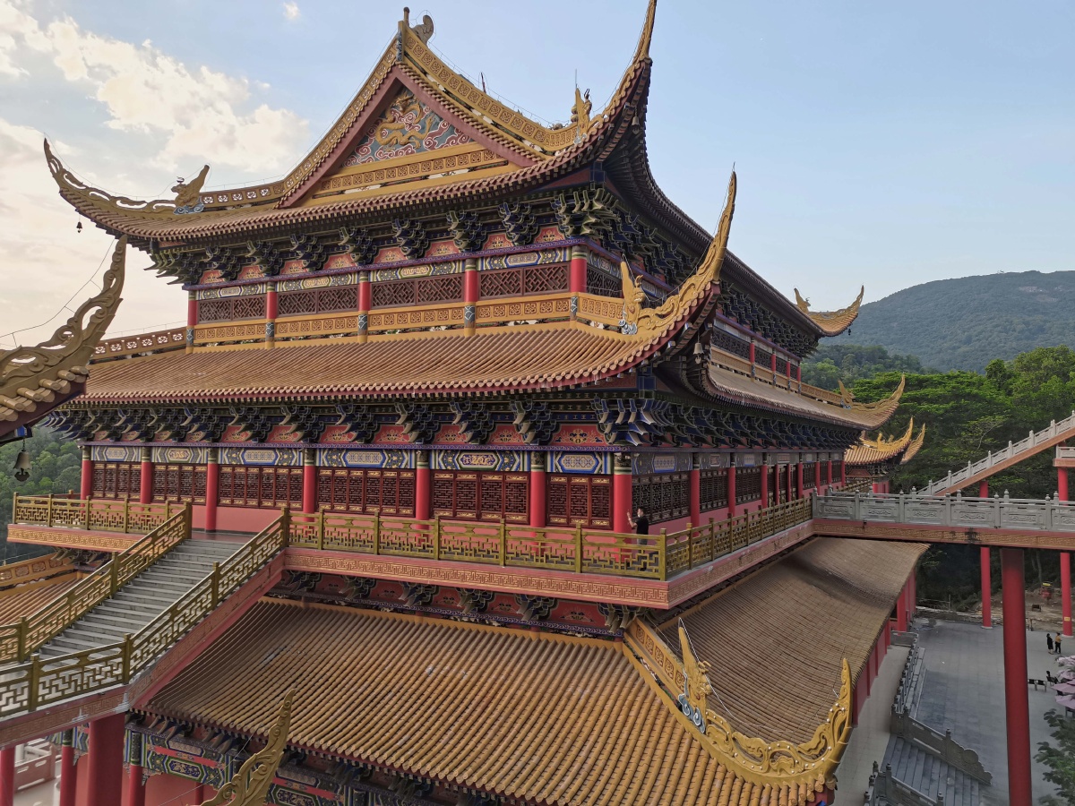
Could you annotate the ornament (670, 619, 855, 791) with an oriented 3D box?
[{"bbox_3d":[4.227,5.952,16.274,0.568,3.058,6.272,2,-3,-17],"label":"ornament"}]

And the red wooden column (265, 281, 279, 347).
[{"bbox_3d":[-10.978,-3.633,33.255,0.412,2.793,0.412,-1,-4,28],"label":"red wooden column"}]

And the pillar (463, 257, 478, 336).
[{"bbox_3d":[-2.353,-3.793,28.943,0.460,2.788,0.460,-1,-4,28],"label":"pillar"}]

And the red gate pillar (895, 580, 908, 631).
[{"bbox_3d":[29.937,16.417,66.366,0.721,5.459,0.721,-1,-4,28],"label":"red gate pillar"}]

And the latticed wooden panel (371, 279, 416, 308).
[{"bbox_3d":[-5.385,-4.052,30.182,2.122,1.061,0.120,-1,-4,28],"label":"latticed wooden panel"}]

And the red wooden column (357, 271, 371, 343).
[{"bbox_3d":[-6.607,-3.647,30.742,0.515,2.781,0.536,1,-3,0],"label":"red wooden column"}]

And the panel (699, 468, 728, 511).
[{"bbox_3d":[6.760,3.324,31.044,0.098,1.568,4.410,-1,-4,28],"label":"panel"}]

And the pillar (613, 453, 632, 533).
[{"bbox_3d":[2.428,2.948,22.882,0.520,3.077,0.520,-1,-4,28],"label":"pillar"}]

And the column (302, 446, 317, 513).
[{"bbox_3d":[-7.934,3.153,28.155,0.412,3.136,0.412,-1,-4,28],"label":"column"}]

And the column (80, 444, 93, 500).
[{"bbox_3d":[-19.113,3.419,34.334,0.460,3.137,0.460,-1,-4,28],"label":"column"}]

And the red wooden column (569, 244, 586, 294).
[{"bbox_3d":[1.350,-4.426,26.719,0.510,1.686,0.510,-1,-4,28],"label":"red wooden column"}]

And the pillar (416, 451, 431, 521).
[{"bbox_3d":[-3.687,3.081,26.133,0.460,3.095,0.460,0,-3,0],"label":"pillar"}]

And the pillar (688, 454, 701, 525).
[{"bbox_3d":[5.564,3.327,28.766,0.460,3.061,0.460,-1,-4,28],"label":"pillar"}]

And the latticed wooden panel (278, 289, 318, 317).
[{"bbox_3d":[-9.632,-3.971,32.416,2.142,1.061,0.120,-1,-4,28],"label":"latticed wooden panel"}]

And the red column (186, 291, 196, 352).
[{"bbox_3d":[-15.275,-3.564,35.547,0.392,2.803,0.392,-1,-4,28],"label":"red column"}]

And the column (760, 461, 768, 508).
[{"bbox_3d":[10.735,3.935,38.466,0.460,3.067,0.460,-1,-4,28],"label":"column"}]

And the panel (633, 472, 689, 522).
[{"bbox_3d":[4.061,2.987,25.753,0.120,1.573,6.489,-1,-4,28],"label":"panel"}]

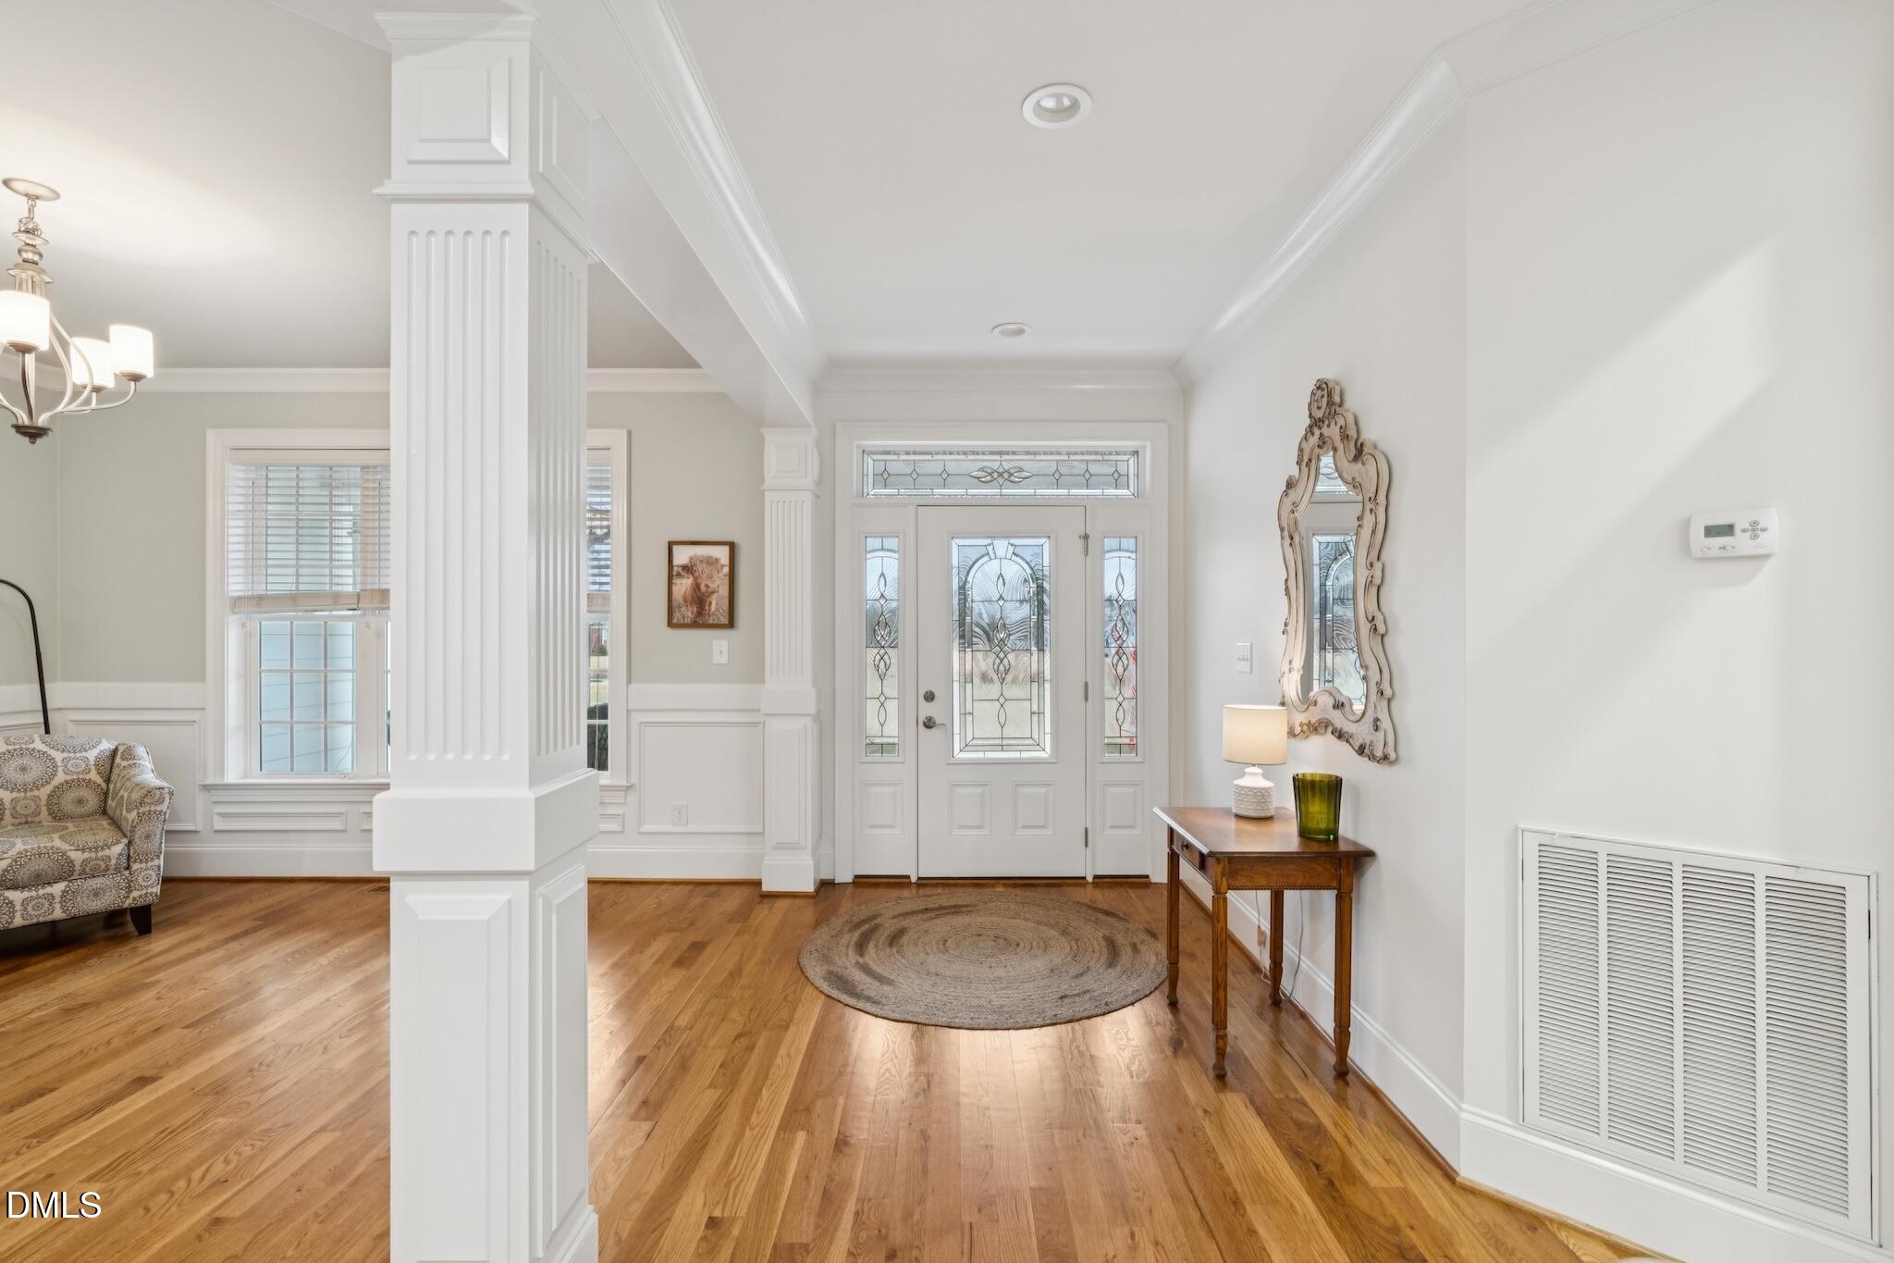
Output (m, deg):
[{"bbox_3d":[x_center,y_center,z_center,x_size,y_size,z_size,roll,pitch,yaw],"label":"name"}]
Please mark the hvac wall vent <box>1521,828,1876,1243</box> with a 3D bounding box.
[{"bbox_3d":[1.553,0.805,1.784,0.025,0.700,0.570,0,0,-45],"label":"hvac wall vent"}]

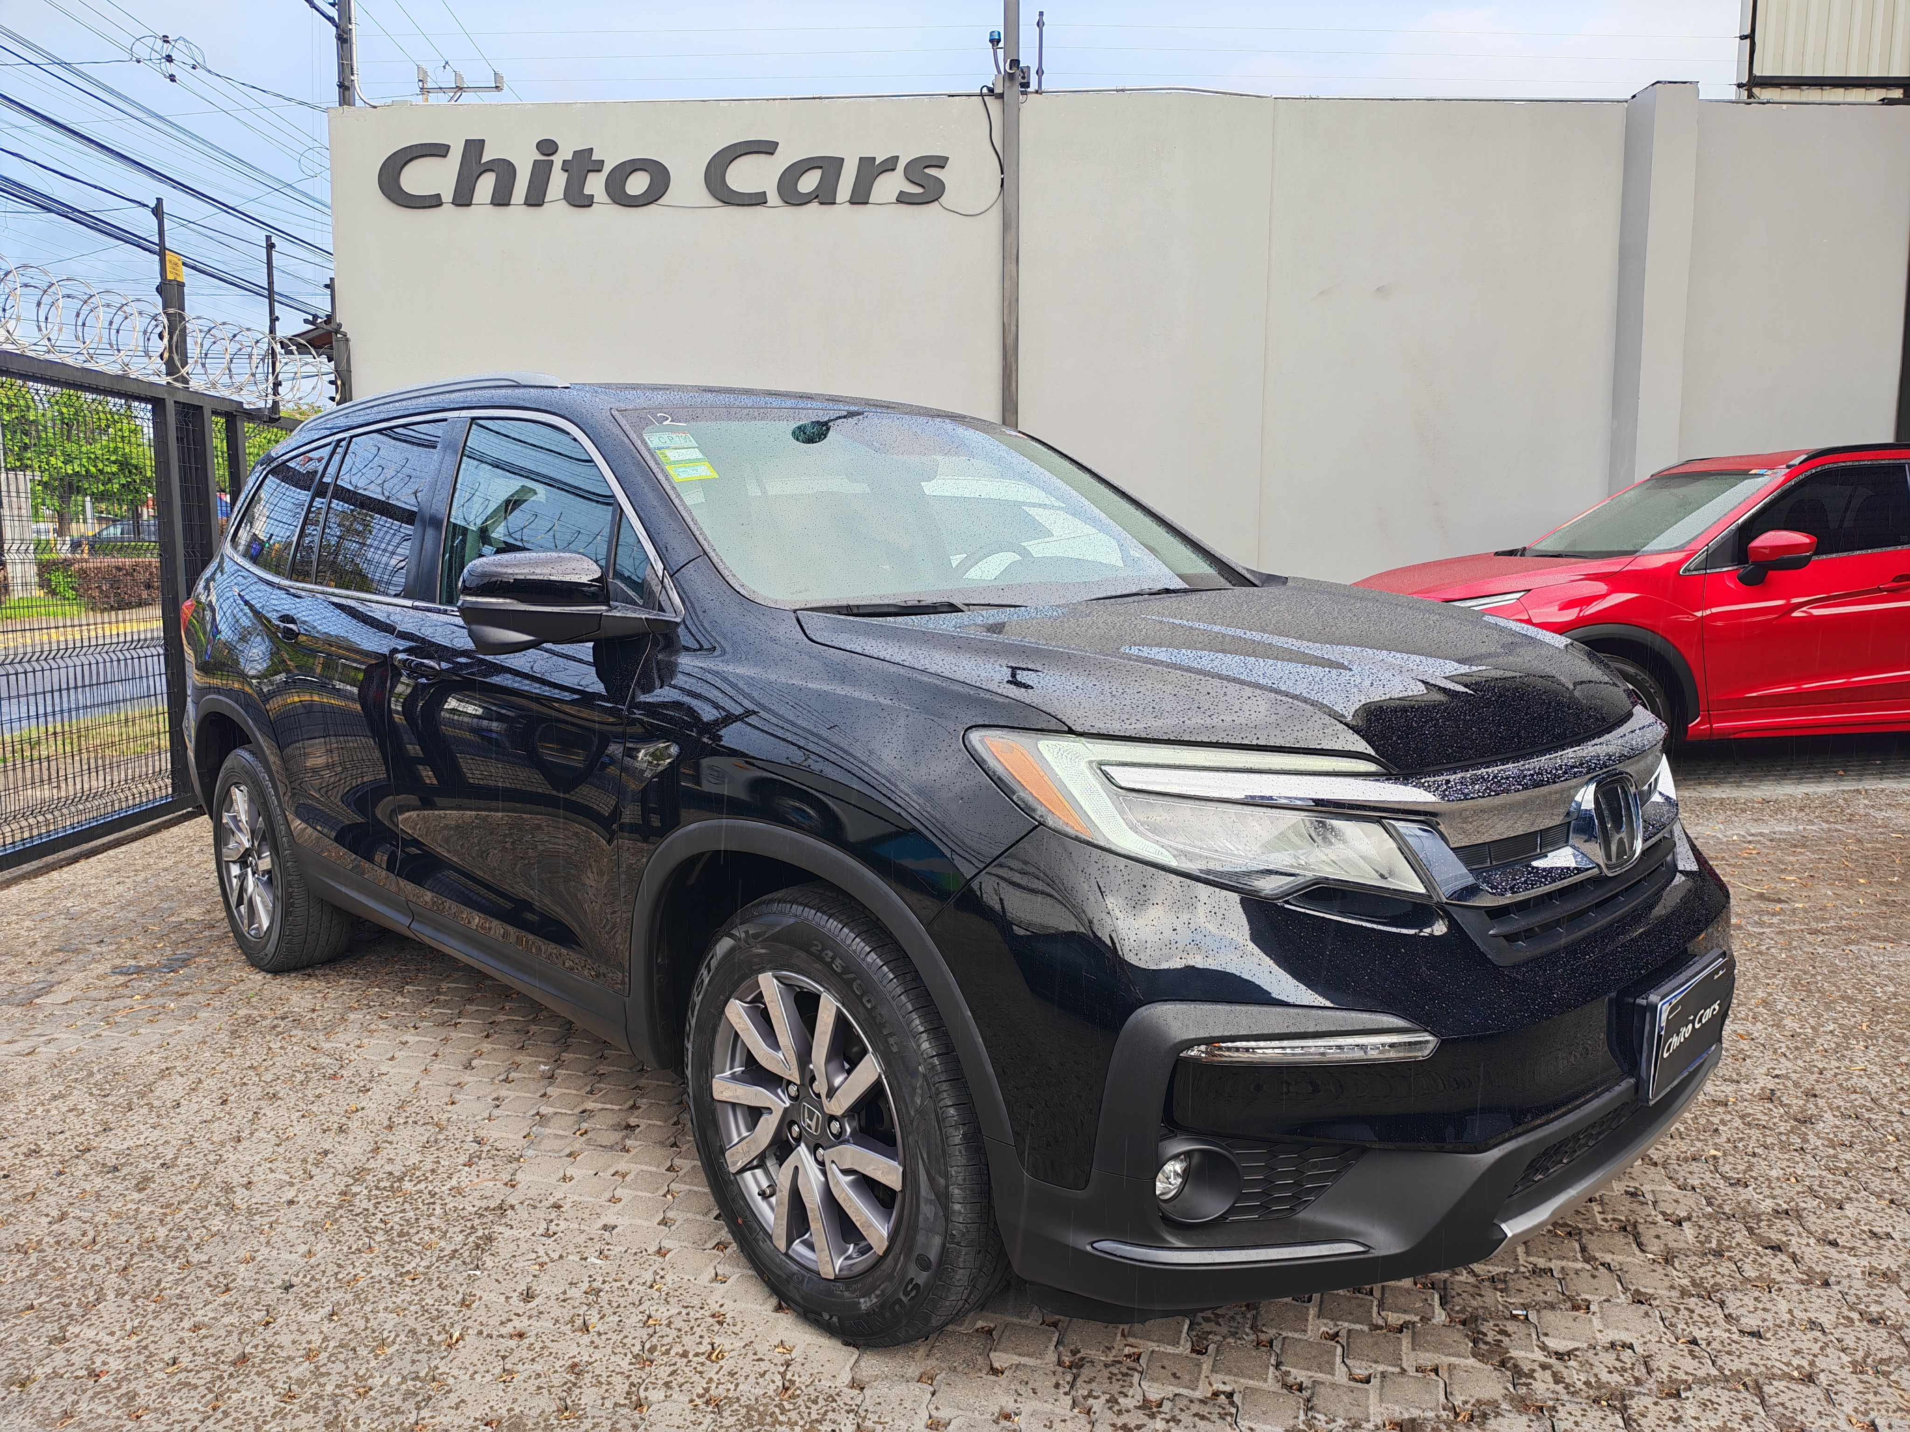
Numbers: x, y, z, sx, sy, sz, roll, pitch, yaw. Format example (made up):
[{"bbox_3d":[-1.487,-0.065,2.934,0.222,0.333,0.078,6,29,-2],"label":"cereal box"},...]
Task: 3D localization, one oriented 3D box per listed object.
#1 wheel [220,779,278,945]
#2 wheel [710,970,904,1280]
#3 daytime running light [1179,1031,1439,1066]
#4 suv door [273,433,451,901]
[{"bbox_3d":[-2.151,0.445,4.193,0.190,0.490,0.490,-7,9,-44],"label":"wheel"},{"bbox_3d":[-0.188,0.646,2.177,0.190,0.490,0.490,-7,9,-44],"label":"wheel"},{"bbox_3d":[0.458,0.421,1.712,0.340,0.050,0.085,-1,6,-4],"label":"daytime running light"},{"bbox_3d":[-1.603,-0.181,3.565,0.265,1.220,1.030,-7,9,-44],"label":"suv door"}]

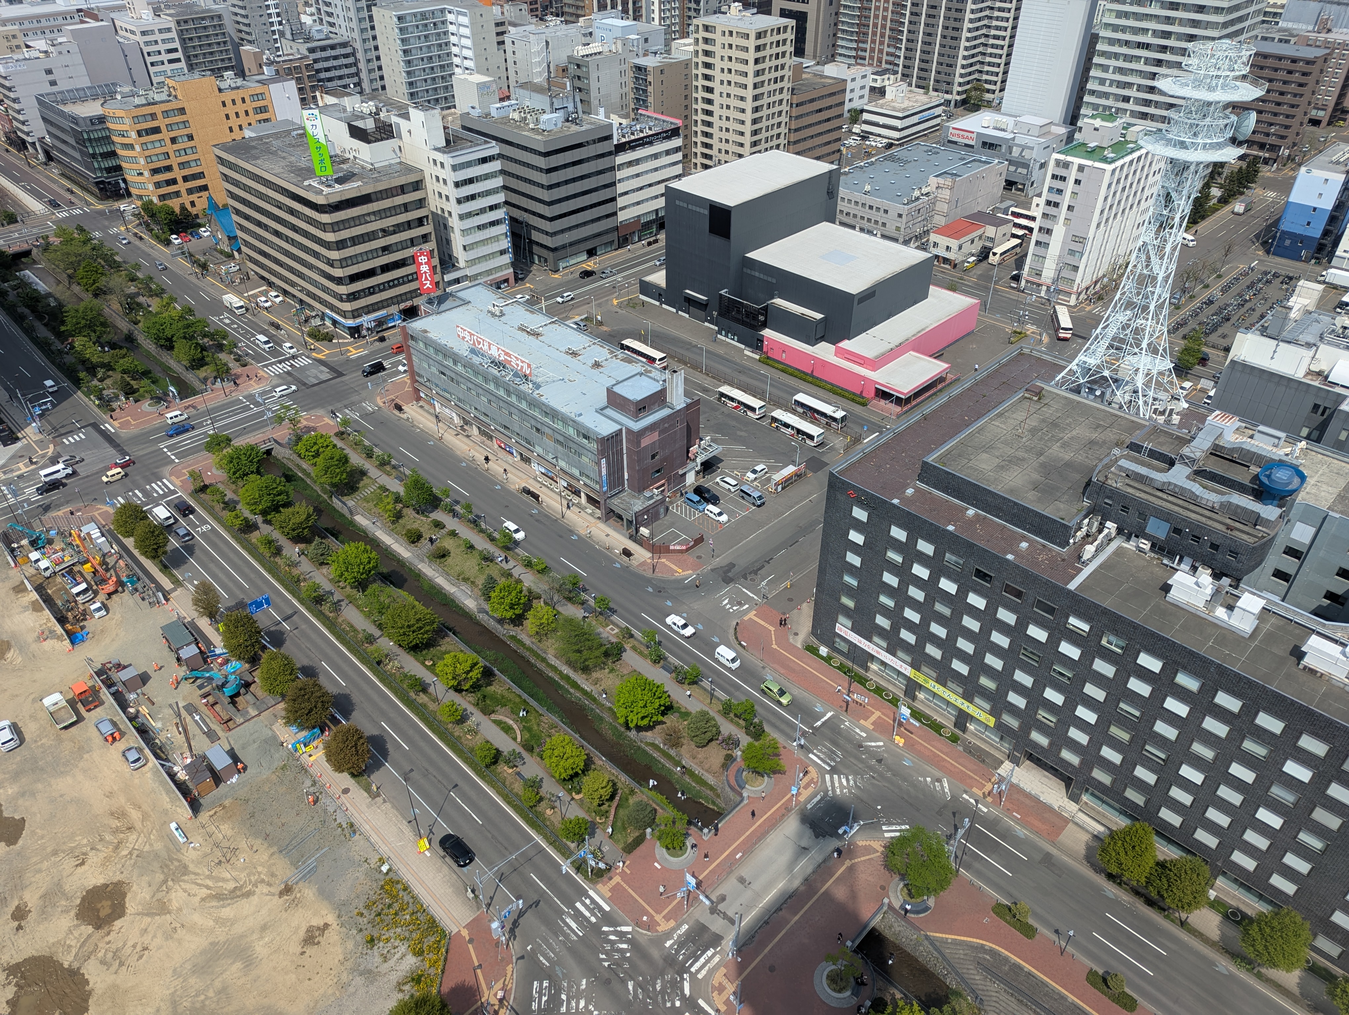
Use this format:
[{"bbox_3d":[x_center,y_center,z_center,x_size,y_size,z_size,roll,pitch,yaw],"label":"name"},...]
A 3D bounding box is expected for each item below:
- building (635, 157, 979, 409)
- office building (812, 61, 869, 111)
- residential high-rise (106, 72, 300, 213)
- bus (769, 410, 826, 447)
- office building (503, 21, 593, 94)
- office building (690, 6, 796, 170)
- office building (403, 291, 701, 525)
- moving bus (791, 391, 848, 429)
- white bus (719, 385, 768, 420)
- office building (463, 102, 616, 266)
[{"bbox_3d":[30.912,-52.329,199.049,41.000,28.300,74.700,-31,46,-34],"label":"building"},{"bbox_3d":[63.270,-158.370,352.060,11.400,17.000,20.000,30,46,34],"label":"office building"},{"bbox_3d":[-133.360,-104.970,270.620,50.000,33.300,16.000,-30,45,-34],"label":"residential high-rise"},{"bbox_3d":[22.430,-14.400,170.880,2.480,3.000,10.600,-30,45,-34],"label":"bus"},{"bbox_3d":[-41.910,-152.610,332.790,14.000,30.800,30.500,30,46,34],"label":"office building"},{"bbox_3d":[19.940,-119.120,273.070,21.400,48.500,18.900,30,46,34],"label":"office building"},{"bbox_3d":[-22.870,-21.500,166.420,64.200,19.500,22.000,30,46,34],"label":"office building"},{"bbox_3d":[27.220,-17.960,175.670,2.480,3.050,10.840,-30,45,-34],"label":"moving bus"},{"bbox_3d":[12.880,-20.110,178.790,2.480,3.000,10.400,-30,45,-34],"label":"white bus"},{"bbox_3d":[-34.420,-84.100,242.030,21.500,32.300,34.000,-30,45,-34],"label":"office building"}]

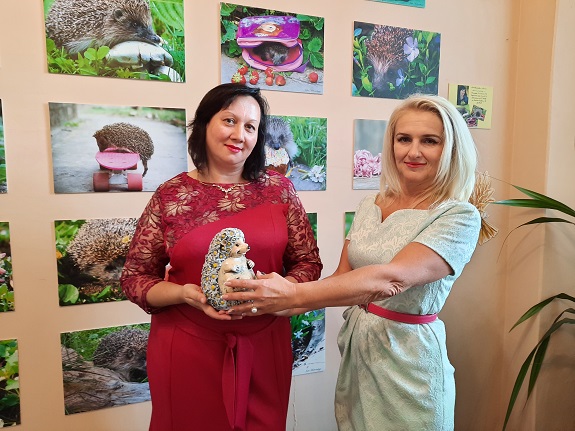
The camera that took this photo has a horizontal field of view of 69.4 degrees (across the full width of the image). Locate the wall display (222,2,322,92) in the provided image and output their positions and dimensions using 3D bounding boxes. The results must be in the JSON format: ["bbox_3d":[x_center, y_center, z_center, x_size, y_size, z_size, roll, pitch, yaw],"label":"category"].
[{"bbox_3d":[-0.051,-0.639,1.621,0.417,0.301,0.016,-2,7,-19],"label":"wall display"}]

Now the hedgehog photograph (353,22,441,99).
[{"bbox_3d":[0.477,-0.656,1.804,0.433,0.300,0.016,-2,7,-19],"label":"hedgehog photograph"}]

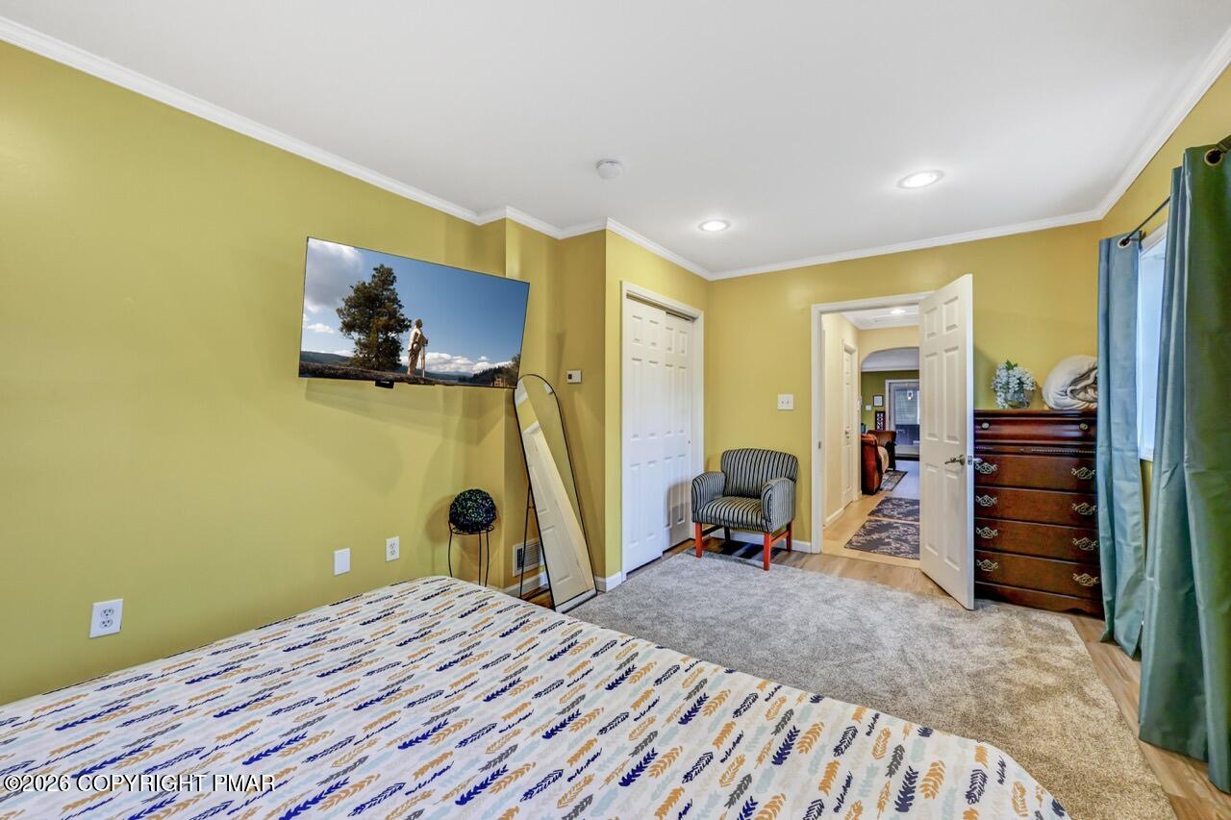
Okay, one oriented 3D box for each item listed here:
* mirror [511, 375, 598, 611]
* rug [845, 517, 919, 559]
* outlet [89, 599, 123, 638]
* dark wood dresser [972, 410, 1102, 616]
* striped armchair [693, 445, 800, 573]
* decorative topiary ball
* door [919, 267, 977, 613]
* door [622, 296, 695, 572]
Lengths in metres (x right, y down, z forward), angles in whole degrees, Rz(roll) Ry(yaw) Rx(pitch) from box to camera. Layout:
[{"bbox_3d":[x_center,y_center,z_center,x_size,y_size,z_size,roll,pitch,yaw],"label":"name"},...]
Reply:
[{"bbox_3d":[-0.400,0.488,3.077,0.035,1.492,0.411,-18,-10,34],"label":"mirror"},{"bbox_3d":[2.641,1.194,4.528,0.630,0.010,1.390,0,0,35],"label":"rug"},{"bbox_3d":[-1.881,0.773,1.771,0.008,0.122,0.076,0,0,35],"label":"outlet"},{"bbox_3d":[2.656,0.608,3.079,0.670,1.196,0.422,0,0,35],"label":"dark wood dresser"},{"bbox_3d":[1.076,0.773,4.003,0.680,0.855,0.690,0,0,35],"label":"striped armchair"},{"bbox_3d":[-0.865,0.612,2.900,0.280,0.275,0.280,0,0,0],"label":"decorative topiary ball"},{"bbox_3d":[2.228,0.188,3.236,0.038,2.010,0.765,0,0,15],"label":"door"},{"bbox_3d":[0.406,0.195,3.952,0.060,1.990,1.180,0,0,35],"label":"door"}]

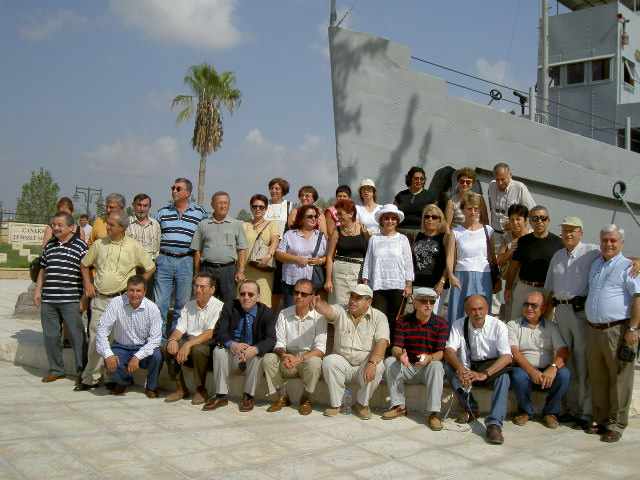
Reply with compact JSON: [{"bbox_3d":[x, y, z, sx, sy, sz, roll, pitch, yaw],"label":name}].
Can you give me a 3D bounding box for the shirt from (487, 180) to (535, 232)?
[{"bbox_3d":[1.885,-0.325,7.100,0.500,0.540,0.320,1,1,16],"label":"shirt"}]

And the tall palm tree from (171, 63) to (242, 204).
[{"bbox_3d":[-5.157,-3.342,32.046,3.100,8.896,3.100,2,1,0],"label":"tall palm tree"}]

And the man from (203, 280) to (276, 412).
[{"bbox_3d":[-0.727,0.920,6.595,0.580,1.100,0.700,1,1,3],"label":"man"}]

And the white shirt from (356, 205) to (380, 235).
[{"bbox_3d":[0.544,-0.103,7.850,0.420,0.580,0.250,1,1,5],"label":"white shirt"}]

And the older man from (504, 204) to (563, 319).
[{"bbox_3d":[2.069,0.494,7.009,0.540,1.678,0.340,2,1,14],"label":"older man"}]

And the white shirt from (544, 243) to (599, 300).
[{"bbox_3d":[2.164,0.266,6.203,0.520,0.507,0.300,2,1,21],"label":"white shirt"}]

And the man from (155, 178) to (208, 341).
[{"bbox_3d":[-1.444,0.255,7.520,0.550,1.780,0.380,1,1,-3],"label":"man"}]

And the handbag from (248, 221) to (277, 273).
[{"bbox_3d":[-0.601,0.077,7.453,0.300,0.516,0.120,2,1,-2],"label":"handbag"}]

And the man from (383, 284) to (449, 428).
[{"bbox_3d":[0.828,0.956,6.185,0.550,1.090,0.820,1,1,6],"label":"man"}]

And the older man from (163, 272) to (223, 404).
[{"bbox_3d":[-1.223,0.898,6.886,0.520,1.156,0.750,2,1,14],"label":"older man"}]

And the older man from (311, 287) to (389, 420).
[{"bbox_3d":[0.272,0.948,6.420,0.660,1.130,0.770,1,1,12],"label":"older man"}]

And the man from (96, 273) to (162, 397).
[{"bbox_3d":[-1.843,0.919,6.926,0.580,1.080,0.700,2,1,-3],"label":"man"}]

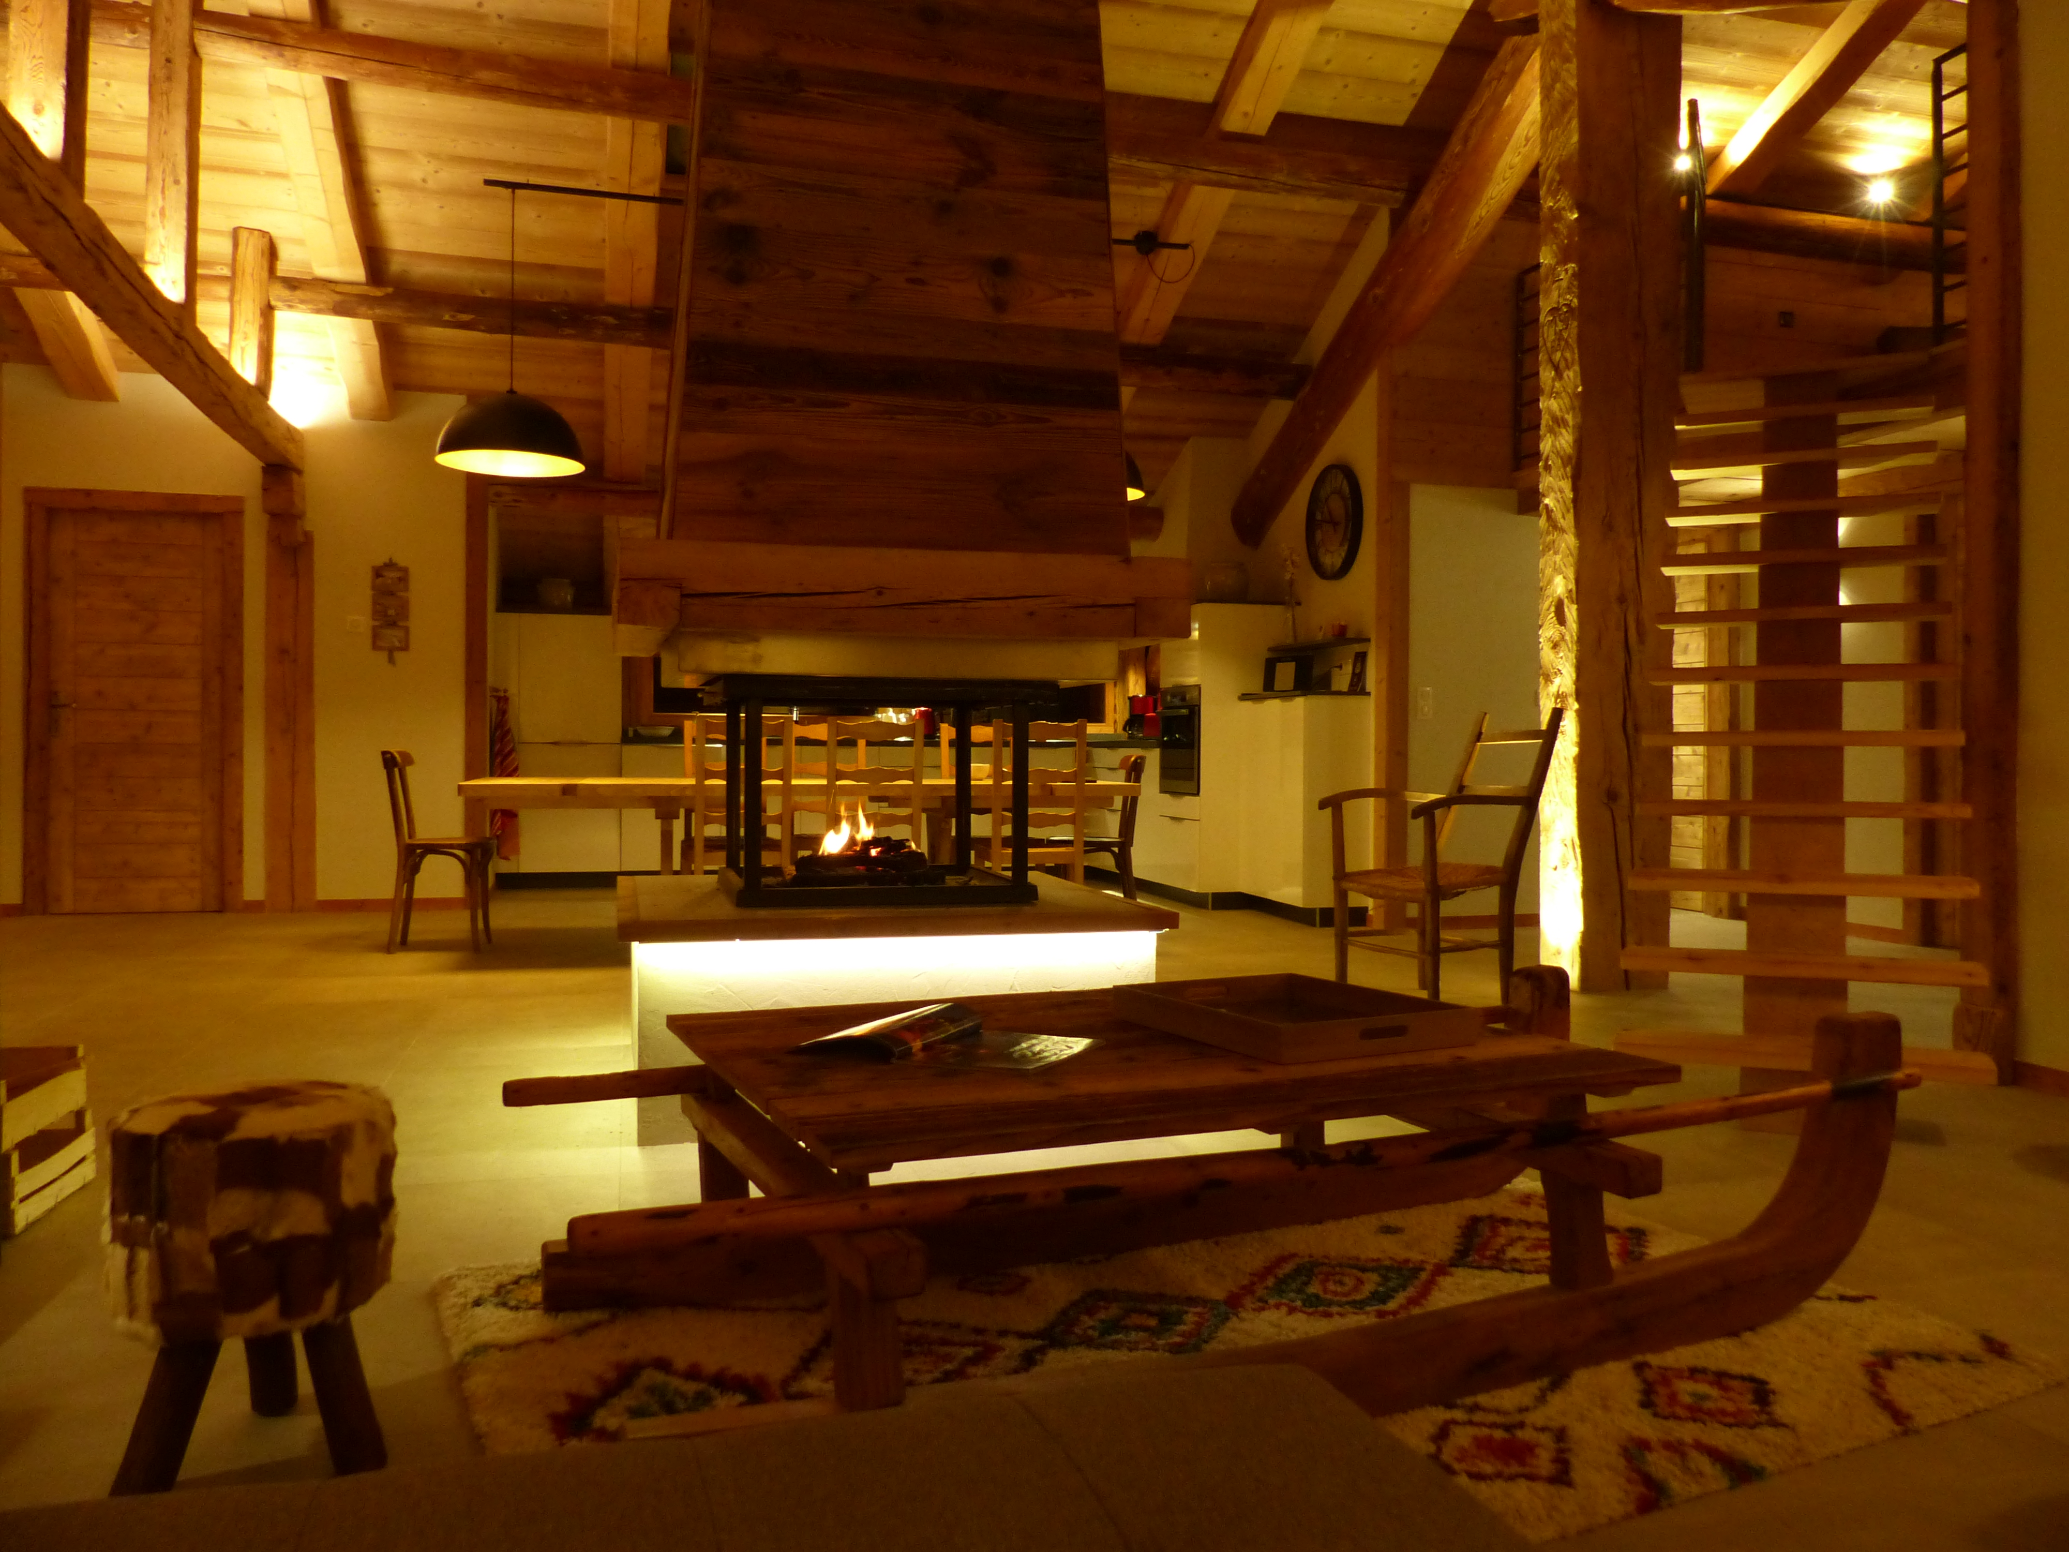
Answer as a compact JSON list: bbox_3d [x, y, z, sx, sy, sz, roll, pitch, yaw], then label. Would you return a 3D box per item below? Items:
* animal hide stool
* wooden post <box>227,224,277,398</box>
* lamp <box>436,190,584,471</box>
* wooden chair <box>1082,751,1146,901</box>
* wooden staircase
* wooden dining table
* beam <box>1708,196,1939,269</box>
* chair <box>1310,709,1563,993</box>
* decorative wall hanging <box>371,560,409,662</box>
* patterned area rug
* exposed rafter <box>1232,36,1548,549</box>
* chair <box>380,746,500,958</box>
[{"bbox_3d":[-0.906,0.596,1.740,0.330,0.425,0.330,0,1,-16],"label":"animal hide stool"},{"bbox_3d":[-3.711,-2.222,7.095,0.180,0.770,0.180,0,1,-15],"label":"wooden post"},{"bbox_3d":[-2.213,-1.891,6.323,0.625,1.162,0.625,0,1,-15],"label":"lamp"},{"bbox_3d":[0.236,0.324,6.902,0.460,0.840,0.400,0,1,-16],"label":"wooden chair"},{"bbox_3d":[2.166,-0.316,4.237,0.761,2.208,2.030,1,1,27],"label":"wooden staircase"},{"bbox_3d":[-1.009,0.385,6.660,2.830,0.710,0.950,0,1,-16],"label":"wooden dining table"},{"bbox_3d":[4.147,-2.845,7.863,1.761,0.250,0.250,0,1,-15],"label":"beam"},{"bbox_3d":[1.438,0.275,5.203,0.680,1.000,0.510,0,1,-28],"label":"chair"},{"bbox_3d":[-3.405,-0.872,7.898,0.205,0.530,0.030,0,1,-15],"label":"decorative wall hanging"},{"bbox_3d":[0.230,0.790,2.162,1.936,0.030,1.370,0,1,-27],"label":"patterned area rug"},{"bbox_3d":[1.629,-2.102,7.029,0.310,0.310,3.250,0,-26,-16],"label":"exposed rafter"},{"bbox_3d":[-2.568,0.316,6.441,0.440,0.850,0.400,0,1,-10],"label":"chair"}]

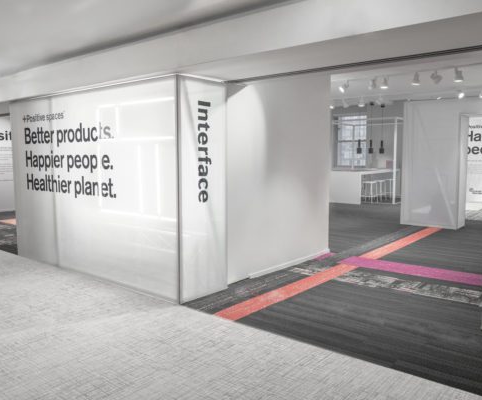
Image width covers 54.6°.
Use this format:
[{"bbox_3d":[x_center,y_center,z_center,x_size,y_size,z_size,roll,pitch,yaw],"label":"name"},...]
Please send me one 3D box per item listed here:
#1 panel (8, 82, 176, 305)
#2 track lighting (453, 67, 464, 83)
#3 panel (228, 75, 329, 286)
[{"bbox_3d":[-1.848,-0.179,5.483,3.358,2.154,0.080,5,8,39],"label":"panel"},{"bbox_3d":[3.376,-1.945,7.232,0.150,0.245,0.140,5,8,39],"label":"track lighting"},{"bbox_3d":[0.512,-0.467,5.788,0.100,2.632,2.281,5,8,39],"label":"panel"}]

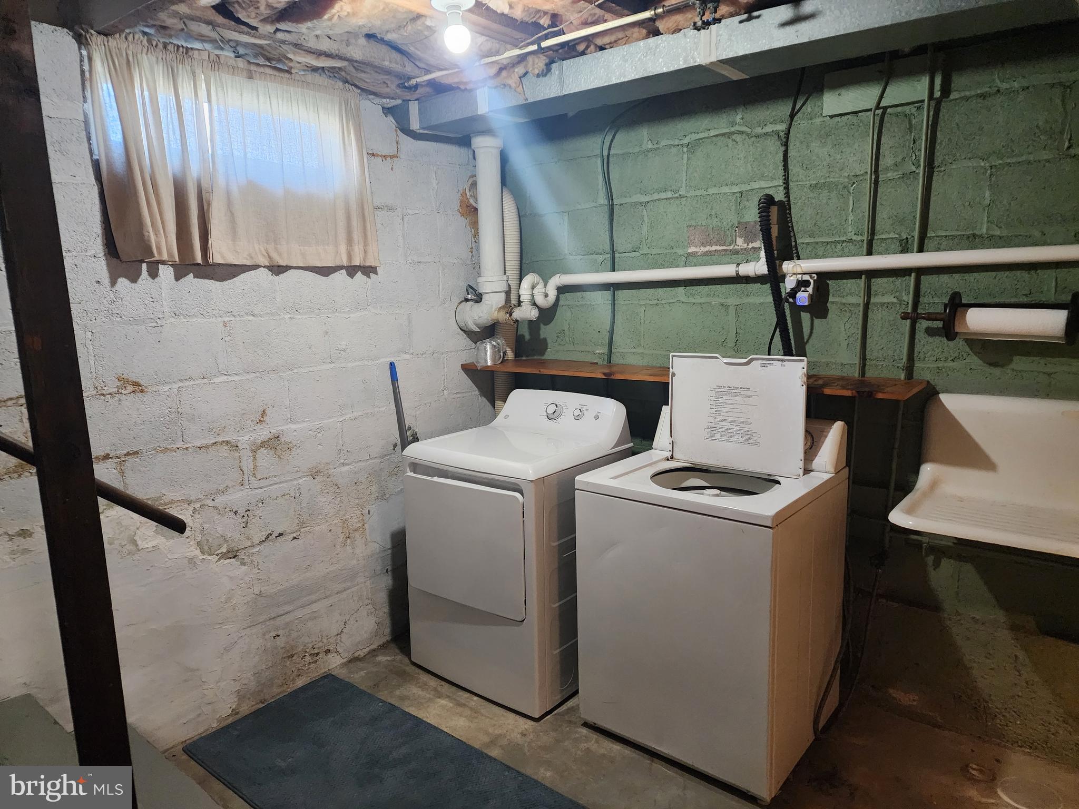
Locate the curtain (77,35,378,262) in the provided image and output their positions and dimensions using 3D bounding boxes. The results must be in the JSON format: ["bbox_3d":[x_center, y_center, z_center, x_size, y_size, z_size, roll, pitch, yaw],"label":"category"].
[{"bbox_3d":[-1.034,-0.846,2.579,0.120,0.685,1.020,6,12,40],"label":"curtain"}]

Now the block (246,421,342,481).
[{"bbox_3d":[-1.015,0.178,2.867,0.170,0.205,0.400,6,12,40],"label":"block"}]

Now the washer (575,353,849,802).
[{"bbox_3d":[0.608,0.494,2.502,0.690,1.295,0.650,6,12,40],"label":"washer"}]

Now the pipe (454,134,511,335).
[{"bbox_3d":[-0.267,-0.770,3.249,0.290,0.860,0.160,6,12,40],"label":"pipe"}]

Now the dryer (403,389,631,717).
[{"bbox_3d":[-0.080,0.518,2.899,0.683,1.070,0.653,6,12,40],"label":"dryer"}]

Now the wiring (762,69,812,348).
[{"bbox_3d":[0.905,-0.679,2.604,0.165,1.016,0.090,5,11,39],"label":"wiring"}]

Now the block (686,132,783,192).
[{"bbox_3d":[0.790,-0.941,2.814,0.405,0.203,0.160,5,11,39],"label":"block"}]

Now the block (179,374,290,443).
[{"bbox_3d":[-1.124,-0.002,2.578,0.160,0.203,0.405,5,11,39],"label":"block"}]

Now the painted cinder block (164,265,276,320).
[{"bbox_3d":[-1.180,-0.415,2.597,0.170,0.200,0.400,6,12,40],"label":"painted cinder block"}]

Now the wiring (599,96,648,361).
[{"bbox_3d":[0.357,-0.718,3.098,0.240,1.100,0.050,6,12,37],"label":"wiring"}]

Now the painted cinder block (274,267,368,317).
[{"bbox_3d":[-0.920,-0.472,2.894,0.170,0.200,0.405,6,12,40],"label":"painted cinder block"}]

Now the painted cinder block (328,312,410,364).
[{"bbox_3d":[-0.753,-0.288,3.009,0.160,0.203,0.405,5,11,39],"label":"painted cinder block"}]

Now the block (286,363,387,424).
[{"bbox_3d":[-0.870,-0.058,2.890,0.160,0.203,0.405,5,11,39],"label":"block"}]

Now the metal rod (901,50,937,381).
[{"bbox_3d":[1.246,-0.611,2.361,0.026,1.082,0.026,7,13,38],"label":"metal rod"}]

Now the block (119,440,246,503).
[{"bbox_3d":[-1.291,0.233,2.553,0.170,0.205,0.410,6,12,40],"label":"block"}]

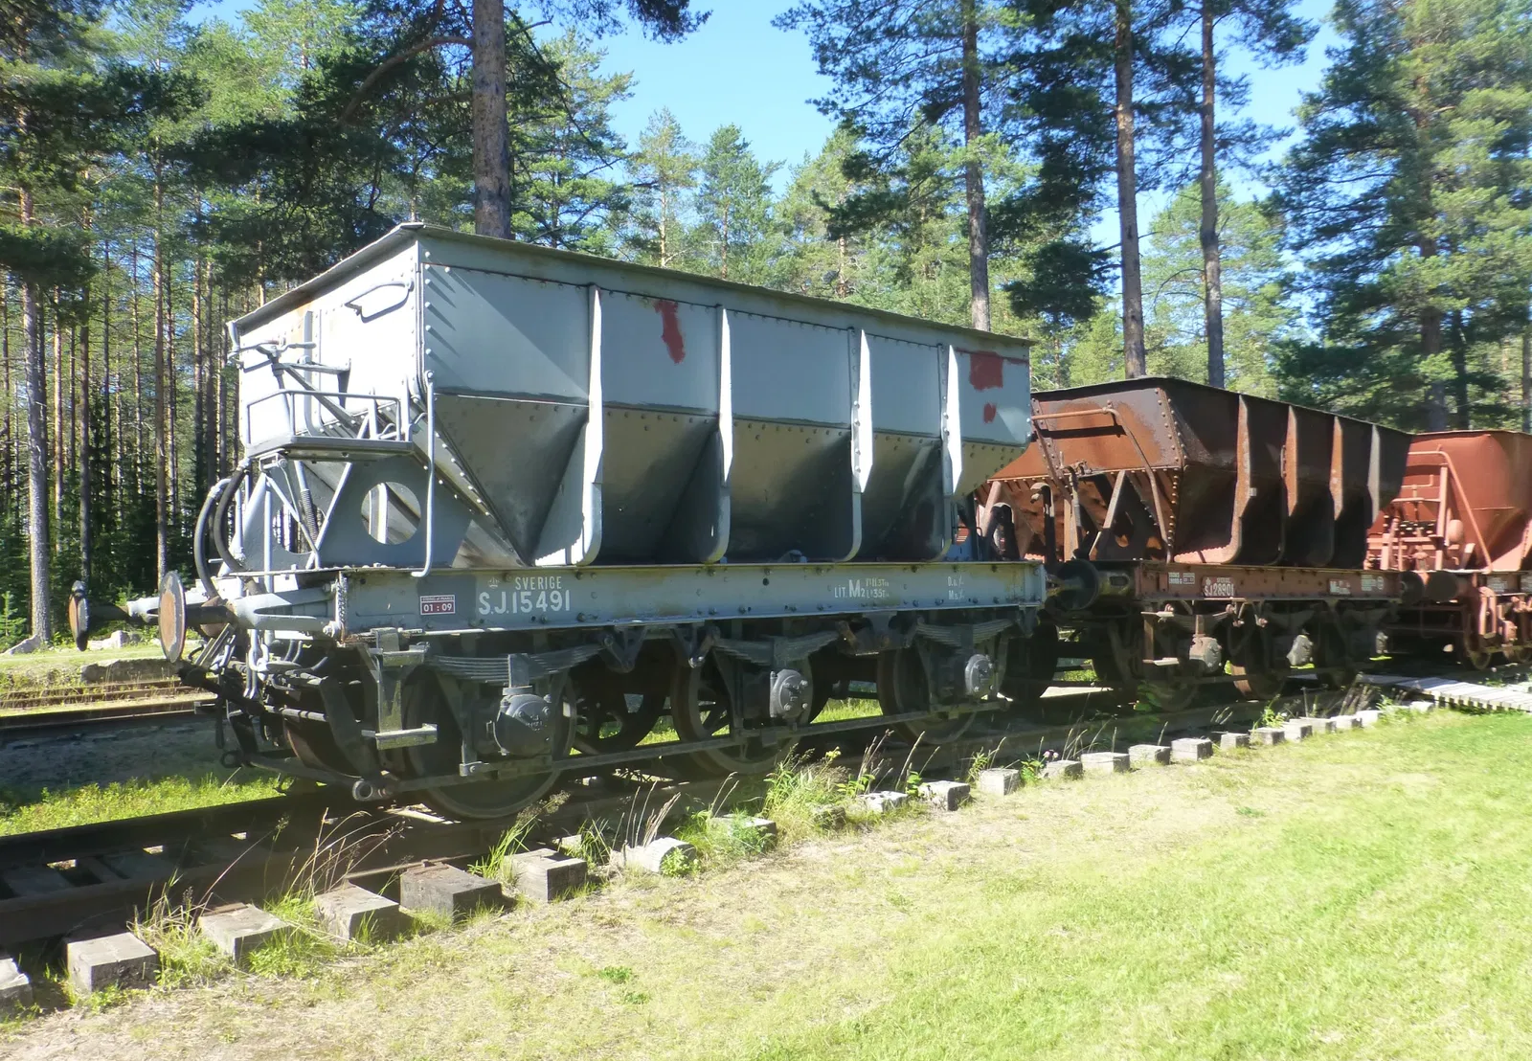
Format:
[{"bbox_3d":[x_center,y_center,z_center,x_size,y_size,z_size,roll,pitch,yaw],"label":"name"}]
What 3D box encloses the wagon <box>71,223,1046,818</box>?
[{"bbox_3d":[-0.637,0.115,7.915,6.633,2.847,2.585,1,-4,-42],"label":"wagon"}]

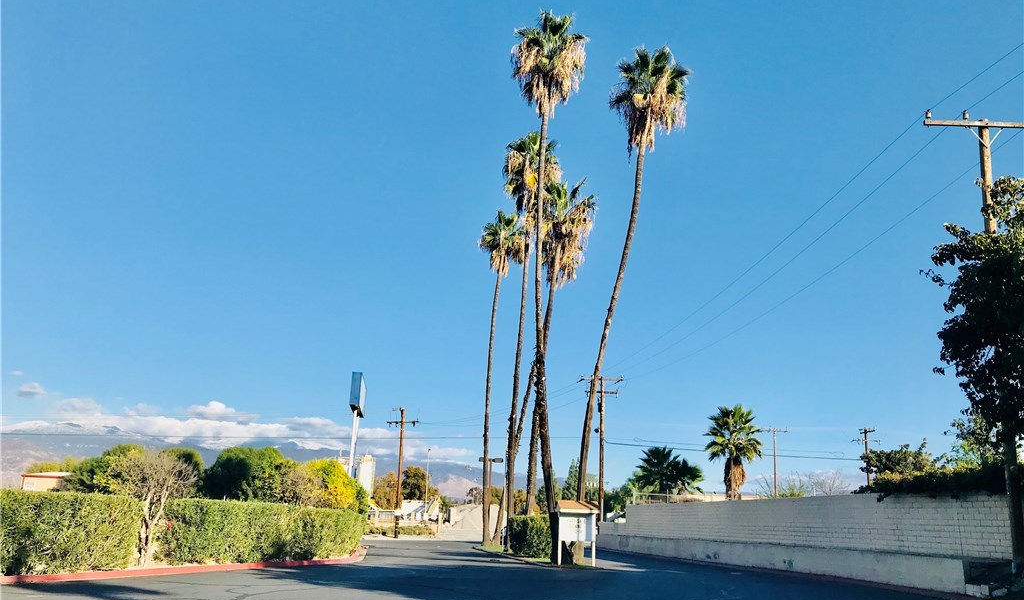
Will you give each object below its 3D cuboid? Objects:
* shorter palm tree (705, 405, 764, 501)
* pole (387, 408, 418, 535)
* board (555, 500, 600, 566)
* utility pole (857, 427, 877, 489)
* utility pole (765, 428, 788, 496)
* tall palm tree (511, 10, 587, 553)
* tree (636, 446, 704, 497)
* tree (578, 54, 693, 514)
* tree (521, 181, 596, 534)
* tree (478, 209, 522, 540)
[{"bbox_3d":[13.739,10.869,51.009,3.586,8.902,3.766,1,-15,0],"label":"shorter palm tree"},{"bbox_3d":[-9.752,15.029,72.421,2.789,11.084,0.500,1,-15,0],"label":"pole"},{"bbox_3d":[2.385,8.322,29.605,1.500,2.220,0.900,2,-15,-3],"label":"board"},{"bbox_3d":[33.891,17.620,78.313,2.686,11.073,0.700,1,-15,0],"label":"utility pole"},{"bbox_3d":[26.447,18.404,82.198,2.673,11.241,0.500,1,-15,0],"label":"utility pole"},{"bbox_3d":[1.378,-1.475,32.517,3.201,22.605,3.361,1,-15,0],"label":"tall palm tree"},{"bbox_3d":[11.224,13.846,58.478,4.815,6.913,5.056,1,-15,0],"label":"tree"},{"bbox_3d":[4.939,-0.627,32.761,4.880,21.251,3.630,1,-15,0],"label":"tree"},{"bbox_3d":[2.595,2.802,42.100,3.470,19.368,3.003,1,-15,0],"label":"tree"},{"bbox_3d":[-0.983,4.527,54.194,2.856,22.145,2.999,1,-15,0],"label":"tree"}]

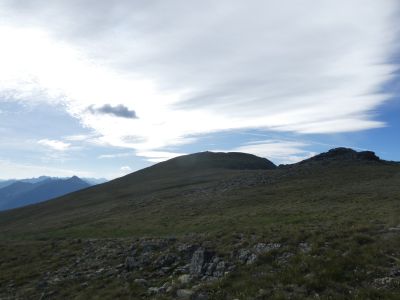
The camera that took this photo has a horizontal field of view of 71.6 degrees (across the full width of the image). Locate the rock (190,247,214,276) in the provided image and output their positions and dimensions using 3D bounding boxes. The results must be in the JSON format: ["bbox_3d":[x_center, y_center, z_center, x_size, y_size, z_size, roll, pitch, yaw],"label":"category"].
[{"bbox_3d":[0.047,2.091,5.200,0.420,0.460,0.360,0,-6,0],"label":"rock"}]

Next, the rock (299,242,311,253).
[{"bbox_3d":[2.336,2.180,6.200,0.260,0.180,0.220,0,-6,0],"label":"rock"}]

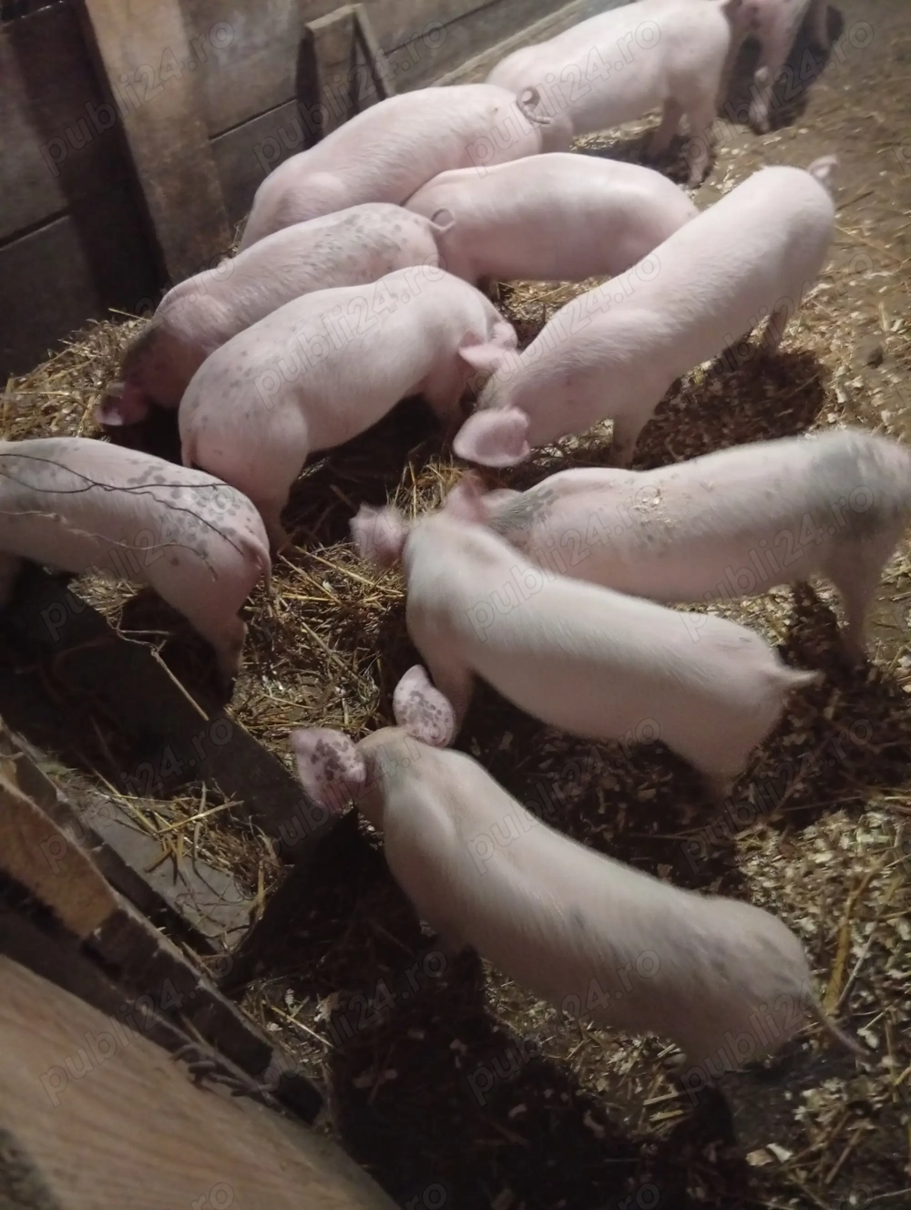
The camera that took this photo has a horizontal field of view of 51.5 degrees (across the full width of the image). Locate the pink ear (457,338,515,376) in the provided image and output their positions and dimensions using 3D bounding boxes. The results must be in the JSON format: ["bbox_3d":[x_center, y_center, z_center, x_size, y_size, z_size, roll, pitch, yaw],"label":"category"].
[{"bbox_3d":[0.058,-0.467,1.780,0.110,0.040,0.085,-2,50,3],"label":"pink ear"}]

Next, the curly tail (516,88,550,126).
[{"bbox_3d":[0.186,-1.187,2.250,0.070,0.065,0.050,-32,55,-20],"label":"curly tail"}]

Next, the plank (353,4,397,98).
[{"bbox_3d":[-0.230,-1.623,2.820,0.045,0.360,0.040,24,70,30],"label":"plank"}]

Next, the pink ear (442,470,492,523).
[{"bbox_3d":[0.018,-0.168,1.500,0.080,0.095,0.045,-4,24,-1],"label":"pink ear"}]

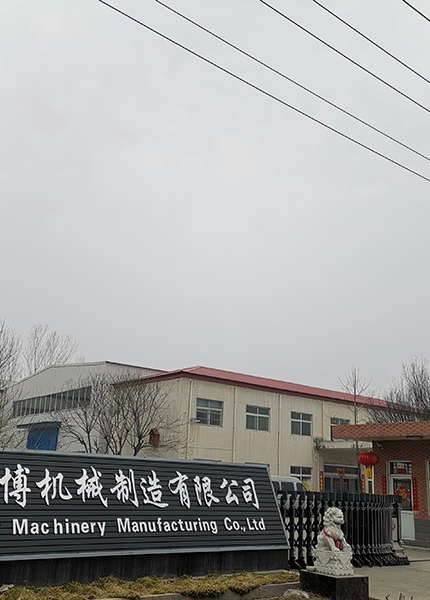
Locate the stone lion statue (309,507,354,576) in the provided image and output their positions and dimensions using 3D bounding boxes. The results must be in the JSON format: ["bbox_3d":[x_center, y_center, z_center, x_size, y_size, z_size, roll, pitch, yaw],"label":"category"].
[{"bbox_3d":[1.892,3.815,9.910,0.410,0.970,0.500,14,-20,-35],"label":"stone lion statue"}]

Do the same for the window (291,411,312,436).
[{"bbox_3d":[5.574,7.971,40.032,1.787,1.421,0.150,13,-19,-33],"label":"window"}]

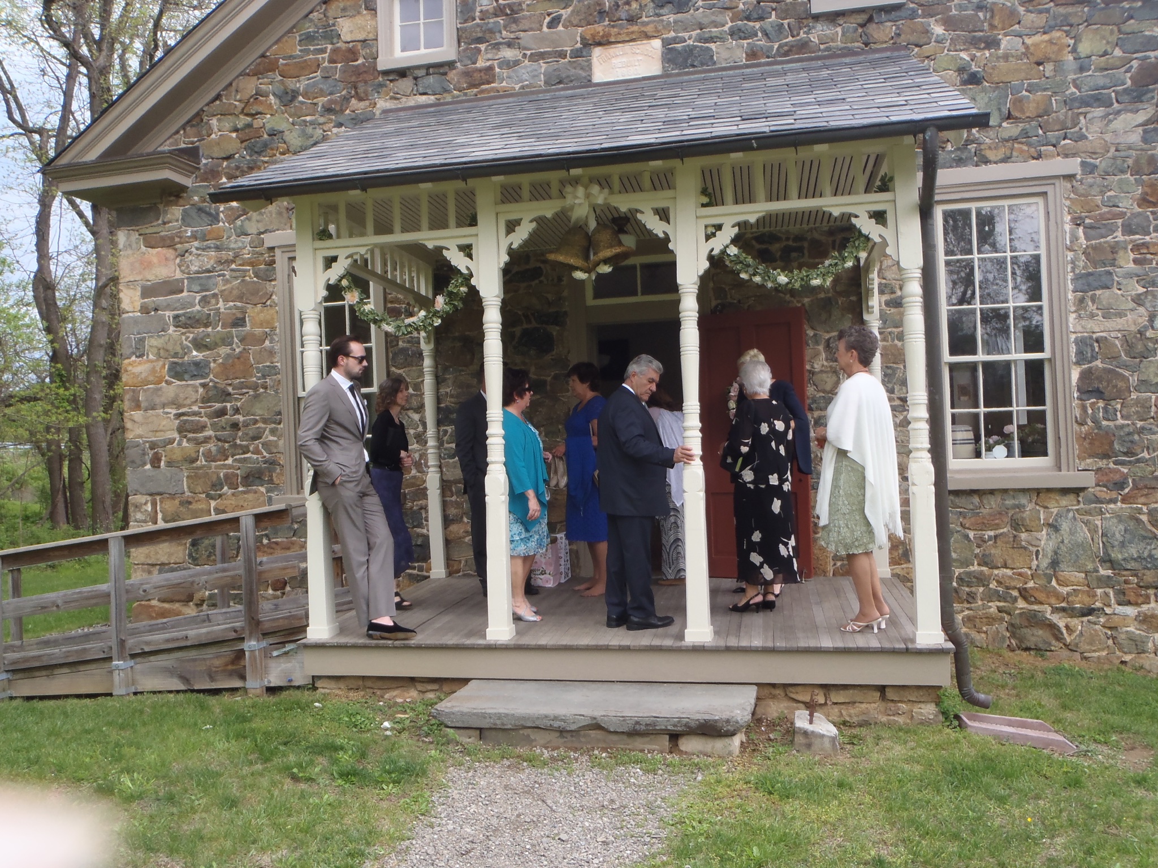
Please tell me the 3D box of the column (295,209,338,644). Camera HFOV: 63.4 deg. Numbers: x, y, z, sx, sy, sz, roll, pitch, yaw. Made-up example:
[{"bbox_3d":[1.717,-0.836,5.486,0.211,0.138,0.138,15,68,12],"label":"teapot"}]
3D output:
[{"bbox_3d":[-1.629,-0.084,5.800,0.141,2.666,0.141,-2,-1,12],"label":"column"}]

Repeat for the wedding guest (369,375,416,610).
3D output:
[{"bbox_3d":[-1.323,0.409,6.668,0.310,1.647,0.430,-2,0,8],"label":"wedding guest"}]

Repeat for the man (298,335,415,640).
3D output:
[{"bbox_3d":[-1.375,0.316,5.730,0.600,1.839,0.500,-2,-2,7],"label":"man"}]

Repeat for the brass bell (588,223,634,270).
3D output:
[{"bbox_3d":[0.161,-1.120,5.469,0.285,0.240,0.285,-20,-8,11],"label":"brass bell"}]

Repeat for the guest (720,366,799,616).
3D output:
[{"bbox_3d":[1.192,0.327,6.153,0.490,1.626,0.370,-2,0,-22],"label":"guest"}]

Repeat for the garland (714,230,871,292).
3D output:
[{"bbox_3d":[1.200,-0.960,5.260,0.860,0.320,0.130,-2,-1,12],"label":"garland"}]

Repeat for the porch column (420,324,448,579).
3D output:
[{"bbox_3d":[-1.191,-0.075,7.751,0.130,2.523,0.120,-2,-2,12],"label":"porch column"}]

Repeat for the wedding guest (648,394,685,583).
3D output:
[{"bbox_3d":[0.748,0.402,7.504,0.440,1.570,0.460,-3,-1,34],"label":"wedding guest"}]

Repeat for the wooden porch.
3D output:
[{"bbox_3d":[0.349,1.280,6.377,3.754,0.240,2.252,-2,0,11],"label":"wooden porch"}]

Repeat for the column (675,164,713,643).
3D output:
[{"bbox_3d":[0.644,-0.181,5.321,0.141,2.686,0.141,-2,-1,12],"label":"column"}]

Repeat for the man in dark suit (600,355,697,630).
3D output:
[{"bbox_3d":[0.403,0.346,5.706,0.600,1.660,0.540,-2,-1,-2],"label":"man in dark suit"}]

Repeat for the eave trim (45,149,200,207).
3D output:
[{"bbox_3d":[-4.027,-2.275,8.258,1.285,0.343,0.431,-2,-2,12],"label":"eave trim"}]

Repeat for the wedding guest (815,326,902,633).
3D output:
[{"bbox_3d":[1.590,0.257,5.337,0.460,1.720,0.480,-3,-2,28],"label":"wedding guest"}]

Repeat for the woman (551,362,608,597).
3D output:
[{"bbox_3d":[0.010,0.323,6.921,0.380,1.699,0.450,-2,0,-28],"label":"woman"}]

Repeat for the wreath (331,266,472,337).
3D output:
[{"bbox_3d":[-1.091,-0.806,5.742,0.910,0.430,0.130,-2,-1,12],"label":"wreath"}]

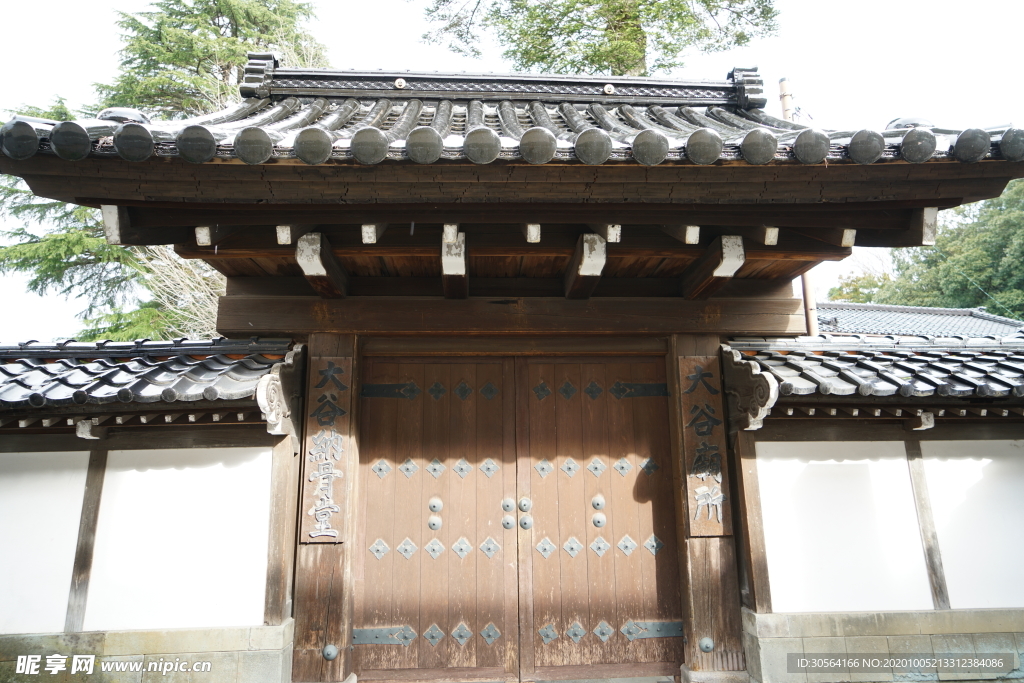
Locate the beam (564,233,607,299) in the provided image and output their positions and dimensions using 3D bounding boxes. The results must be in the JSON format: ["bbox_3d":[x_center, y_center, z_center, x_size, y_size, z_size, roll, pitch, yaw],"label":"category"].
[{"bbox_3d":[0.493,-0.483,4.701,0.133,0.224,0.878,0,-11,-3],"label":"beam"}]

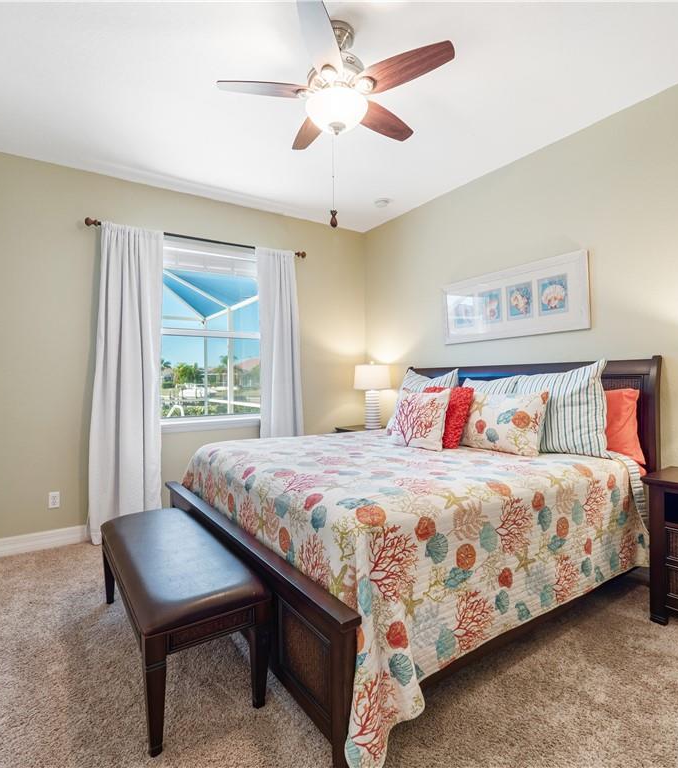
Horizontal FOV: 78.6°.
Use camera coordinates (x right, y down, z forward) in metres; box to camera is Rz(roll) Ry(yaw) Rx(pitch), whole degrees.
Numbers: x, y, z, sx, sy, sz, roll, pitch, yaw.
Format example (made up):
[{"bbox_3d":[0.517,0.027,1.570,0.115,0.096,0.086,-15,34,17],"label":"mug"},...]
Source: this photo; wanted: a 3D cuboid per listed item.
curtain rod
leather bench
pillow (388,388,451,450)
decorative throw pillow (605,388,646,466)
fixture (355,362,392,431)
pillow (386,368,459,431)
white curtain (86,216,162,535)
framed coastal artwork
[{"bbox_3d":[-1.124,-1.260,3.643,1.900,0.055,0.090,0,0,-32],"label":"curtain rod"},{"bbox_3d":[-0.788,0.960,1.914,0.430,0.500,1.200,0,0,-35],"label":"leather bench"},{"bbox_3d":[0.603,0.245,3.013,0.160,0.440,0.460,17,-10,-34],"label":"pillow"},{"bbox_3d":[1.484,0.245,2.574,0.170,0.460,0.660,16,-9,-34],"label":"decorative throw pillow"},{"bbox_3d":[0.344,0.127,4.327,0.390,0.710,0.390,0,0,0],"label":"fixture"},{"bbox_3d":[0.692,0.145,3.497,0.180,0.580,0.570,29,-16,-32],"label":"pillow"},{"bbox_3d":[-1.665,-0.025,3.265,0.540,2.460,0.140,0,0,-32],"label":"white curtain"},{"bbox_3d":[1.314,-0.620,3.279,0.030,0.530,1.250,0,0,-35],"label":"framed coastal artwork"}]

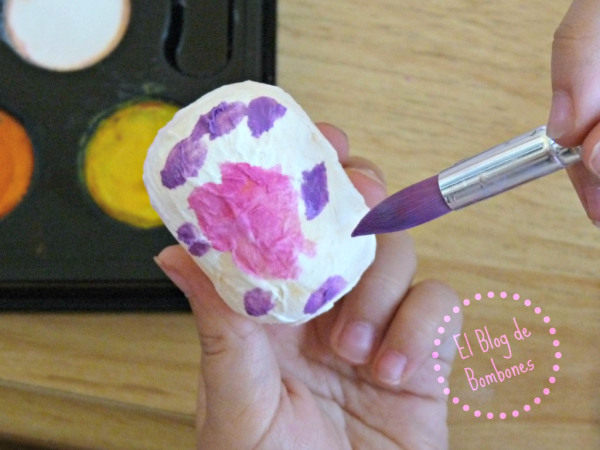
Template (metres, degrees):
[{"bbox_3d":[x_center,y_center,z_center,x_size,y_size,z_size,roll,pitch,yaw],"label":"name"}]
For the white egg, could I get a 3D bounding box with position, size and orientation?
[{"bbox_3d":[-0.008,-0.004,0.263,0.036,0.036,0.051,-36,90,0],"label":"white egg"}]

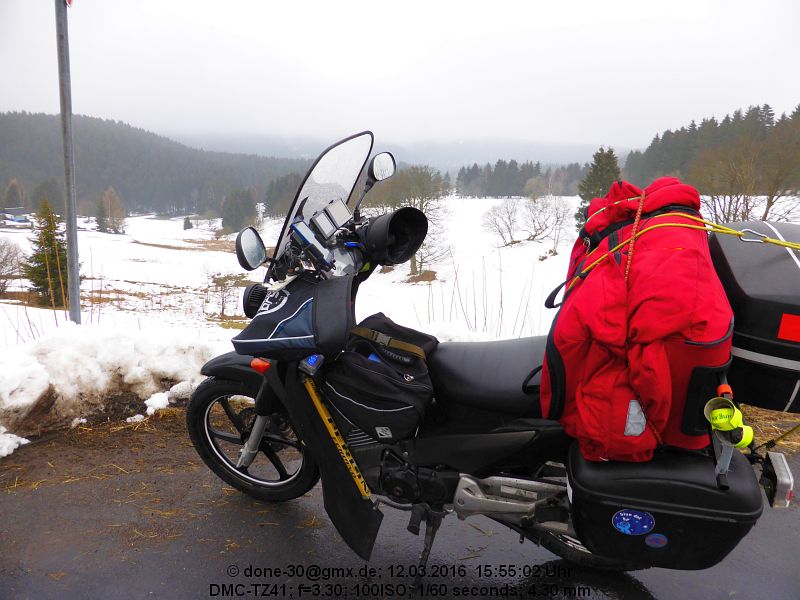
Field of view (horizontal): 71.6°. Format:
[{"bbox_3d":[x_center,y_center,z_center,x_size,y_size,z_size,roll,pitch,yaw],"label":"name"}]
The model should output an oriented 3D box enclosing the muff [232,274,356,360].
[{"bbox_3d":[-0.252,0.034,1.419,0.320,0.190,0.220,8,26,21],"label":"muff"}]

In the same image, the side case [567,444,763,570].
[{"bbox_3d":[0.615,0.476,1.355,0.385,0.275,0.200,5,25,16],"label":"side case"}]

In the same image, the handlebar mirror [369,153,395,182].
[{"bbox_3d":[-0.058,-0.438,1.833,0.045,0.095,0.110,15,29,33],"label":"handlebar mirror"}]

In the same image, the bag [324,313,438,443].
[{"bbox_3d":[-0.029,0.236,1.744,0.315,0.315,0.290,5,25,16],"label":"bag"}]

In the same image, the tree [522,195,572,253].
[{"bbox_3d":[12.232,-6.344,46.000,3.900,4.800,3.700,2,10,0],"label":"tree"}]

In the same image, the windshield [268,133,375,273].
[{"bbox_3d":[-0.221,-0.298,1.583,0.090,0.400,0.350,37,33,5],"label":"windshield"}]

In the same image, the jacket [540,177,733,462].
[{"bbox_3d":[0.570,0.039,1.409,0.370,0.630,0.430,5,25,16],"label":"jacket"}]

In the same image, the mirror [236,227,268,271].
[{"bbox_3d":[-0.356,-0.124,1.341,0.045,0.100,0.110,6,25,18],"label":"mirror"}]

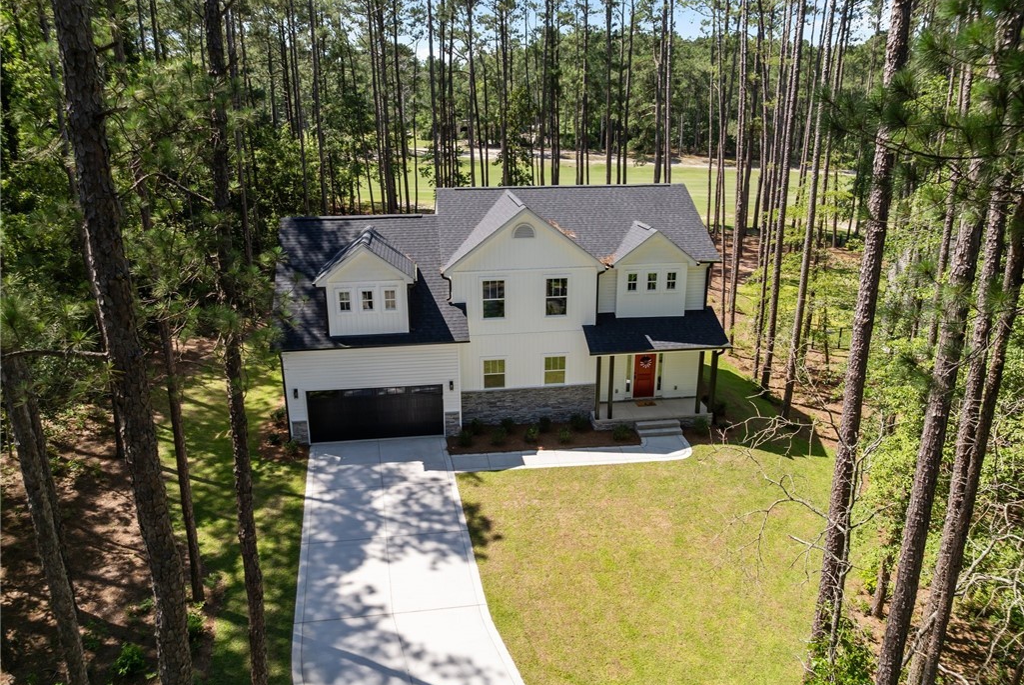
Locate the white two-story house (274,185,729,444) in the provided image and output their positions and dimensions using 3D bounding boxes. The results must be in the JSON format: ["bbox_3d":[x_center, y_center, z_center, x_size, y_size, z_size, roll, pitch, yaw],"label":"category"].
[{"bbox_3d":[-0.707,-2.111,30.546,17.018,8.787,10.706,-3,18,-7],"label":"white two-story house"}]

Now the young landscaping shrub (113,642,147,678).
[{"bbox_3d":[-8.943,7.391,16.587,0.680,0.720,0.680,-3,18,-7],"label":"young landscaping shrub"}]

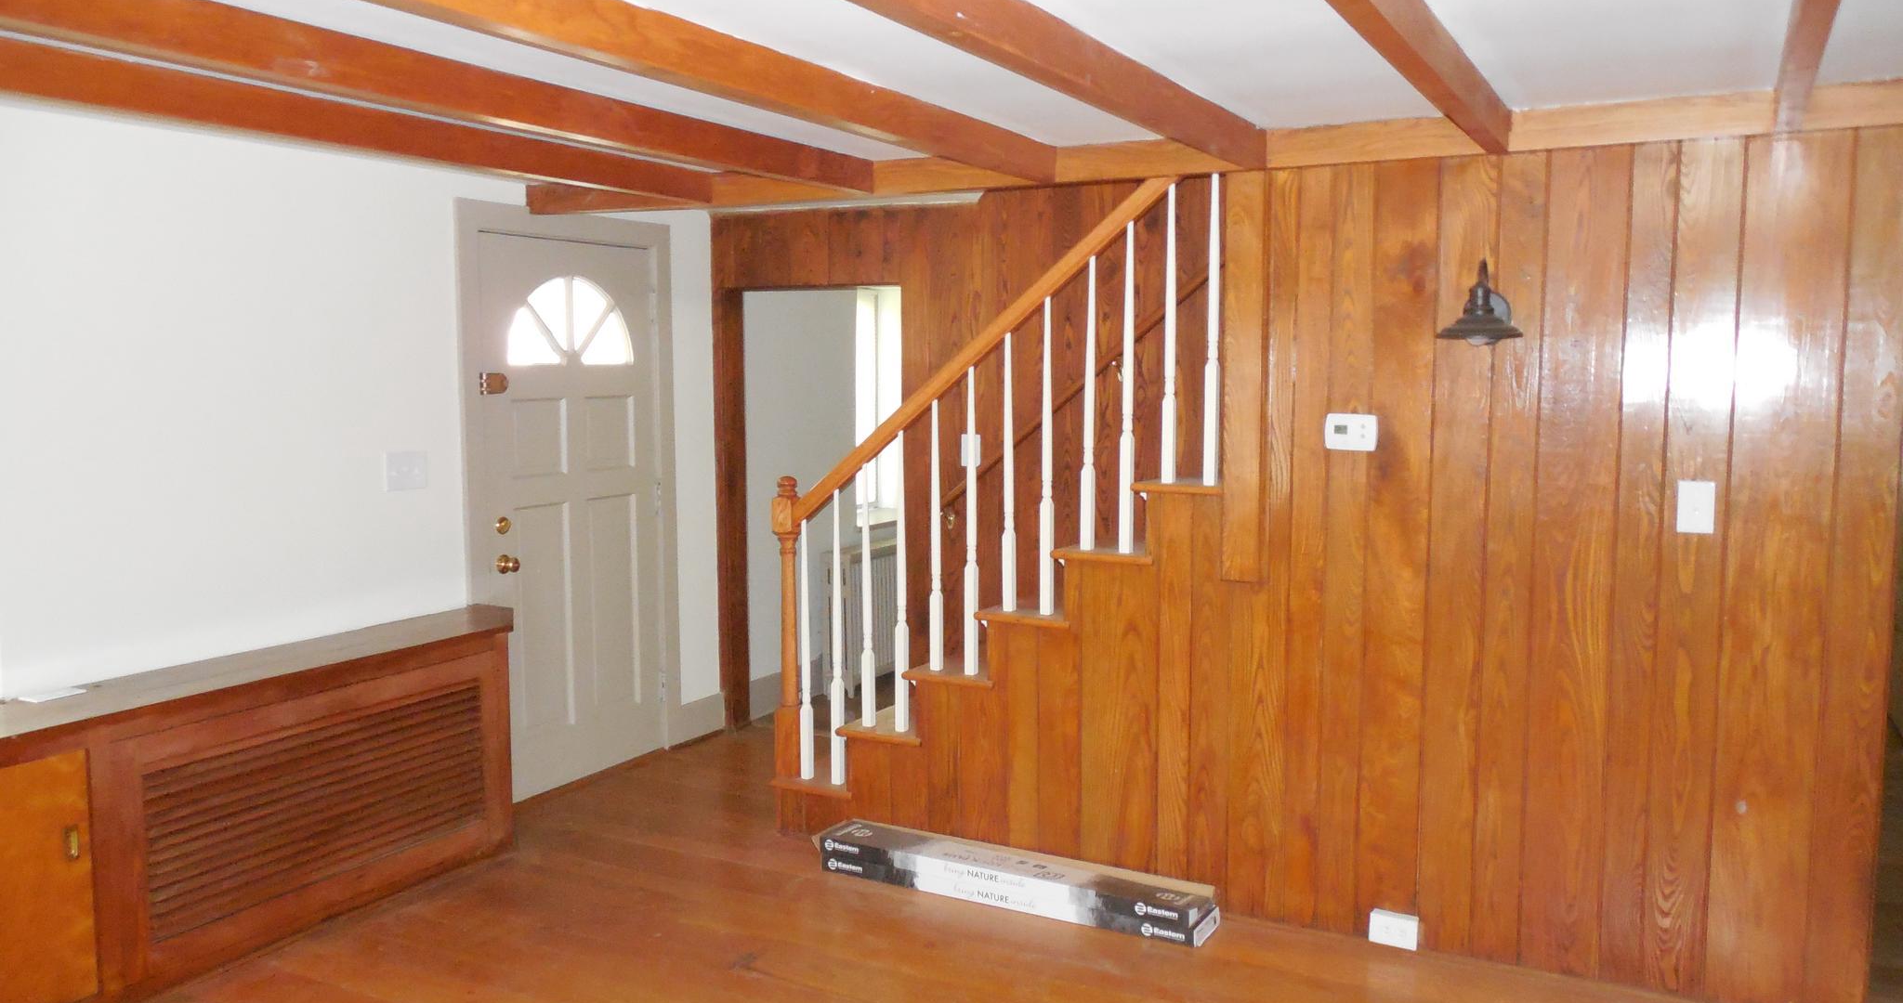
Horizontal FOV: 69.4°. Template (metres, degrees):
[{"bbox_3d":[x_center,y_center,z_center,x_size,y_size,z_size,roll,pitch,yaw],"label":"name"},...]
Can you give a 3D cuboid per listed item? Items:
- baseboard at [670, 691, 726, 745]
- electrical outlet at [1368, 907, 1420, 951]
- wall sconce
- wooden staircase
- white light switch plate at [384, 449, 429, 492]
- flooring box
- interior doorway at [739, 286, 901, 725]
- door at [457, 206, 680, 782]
[{"bbox_3d":[-1.003,0.876,5.528,0.022,0.153,0.317,3,6,28],"label":"baseboard"},{"bbox_3d":[1.126,1.091,3.490,0.115,0.076,0.039,3,6,28],"label":"electrical outlet"},{"bbox_3d":[1.225,-0.459,3.176,0.191,0.199,0.238,3,6,28],"label":"wall sconce"},{"bbox_3d":[0.276,0.065,4.388,1.504,1.971,0.972,3,6,28],"label":"wooden staircase"},{"bbox_3d":[-1.665,-0.092,4.213,0.012,0.118,0.162,3,6,28],"label":"white light switch plate"},{"bbox_3d":[0.159,1.056,3.846,1.153,0.101,0.191,3,6,28],"label":"flooring box"},{"bbox_3d":[-0.506,0.064,5.436,0.803,1.784,0.130,3,6,28],"label":"interior doorway"},{"bbox_3d":[-1.310,0.002,4.886,0.073,2.015,1.031,3,6,28],"label":"door"}]

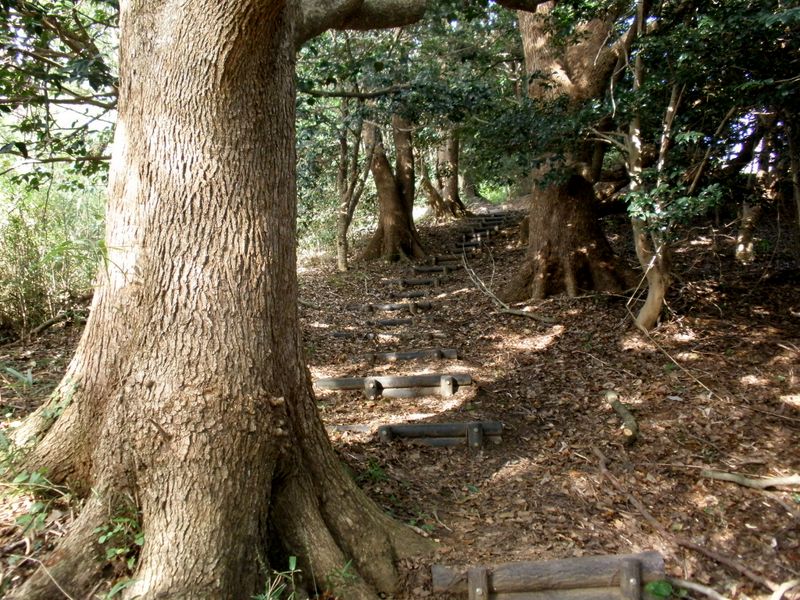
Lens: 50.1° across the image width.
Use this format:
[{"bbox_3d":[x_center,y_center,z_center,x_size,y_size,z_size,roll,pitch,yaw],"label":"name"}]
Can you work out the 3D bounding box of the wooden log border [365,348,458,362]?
[{"bbox_3d":[0.122,0.591,9.100,1.000,0.140,0.170,-1,2,-5],"label":"wooden log border"}]

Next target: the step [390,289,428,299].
[{"bbox_3d":[0.140,-0.107,14.100,0.660,0.150,0.160,-1,2,-5],"label":"step"}]

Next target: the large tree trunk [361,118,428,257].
[{"bbox_3d":[-0.135,-2.321,17.800,1.374,3.000,1.250,-1,2,0],"label":"large tree trunk"}]

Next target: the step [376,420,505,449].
[{"bbox_3d":[0.300,1.022,6.500,0.958,0.200,0.190,-1,2,-5],"label":"step"}]

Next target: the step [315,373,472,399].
[{"bbox_3d":[-0.059,0.780,7.800,1.441,0.210,0.190,-1,2,-5],"label":"step"}]

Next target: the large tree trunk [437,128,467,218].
[{"bbox_3d":[1.627,-3.951,26.500,0.992,2.750,0.950,-1,2,0],"label":"large tree trunk"}]

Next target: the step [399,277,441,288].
[{"bbox_3d":[0.333,-0.315,15.400,0.792,0.180,0.170,-1,2,-5],"label":"step"}]

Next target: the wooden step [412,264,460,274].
[{"bbox_3d":[0.713,-0.596,16.700,0.937,0.170,0.170,-1,2,-5],"label":"wooden step"}]

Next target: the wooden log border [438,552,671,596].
[{"bbox_3d":[0.677,1.257,3.900,1.058,0.210,0.200,-1,2,-5],"label":"wooden log border"}]

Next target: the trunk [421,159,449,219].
[{"bbox_3d":[1.069,-3.455,26.500,0.868,1.900,0.700,-1,2,0],"label":"trunk"}]

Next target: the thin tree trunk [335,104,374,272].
[{"bbox_3d":[-0.878,-2.190,16.500,0.695,3.350,0.550,-1,2,0],"label":"thin tree trunk"}]

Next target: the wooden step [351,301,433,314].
[{"bbox_3d":[-0.127,0.112,12.800,1.227,0.180,0.180,-1,2,-5],"label":"wooden step"}]

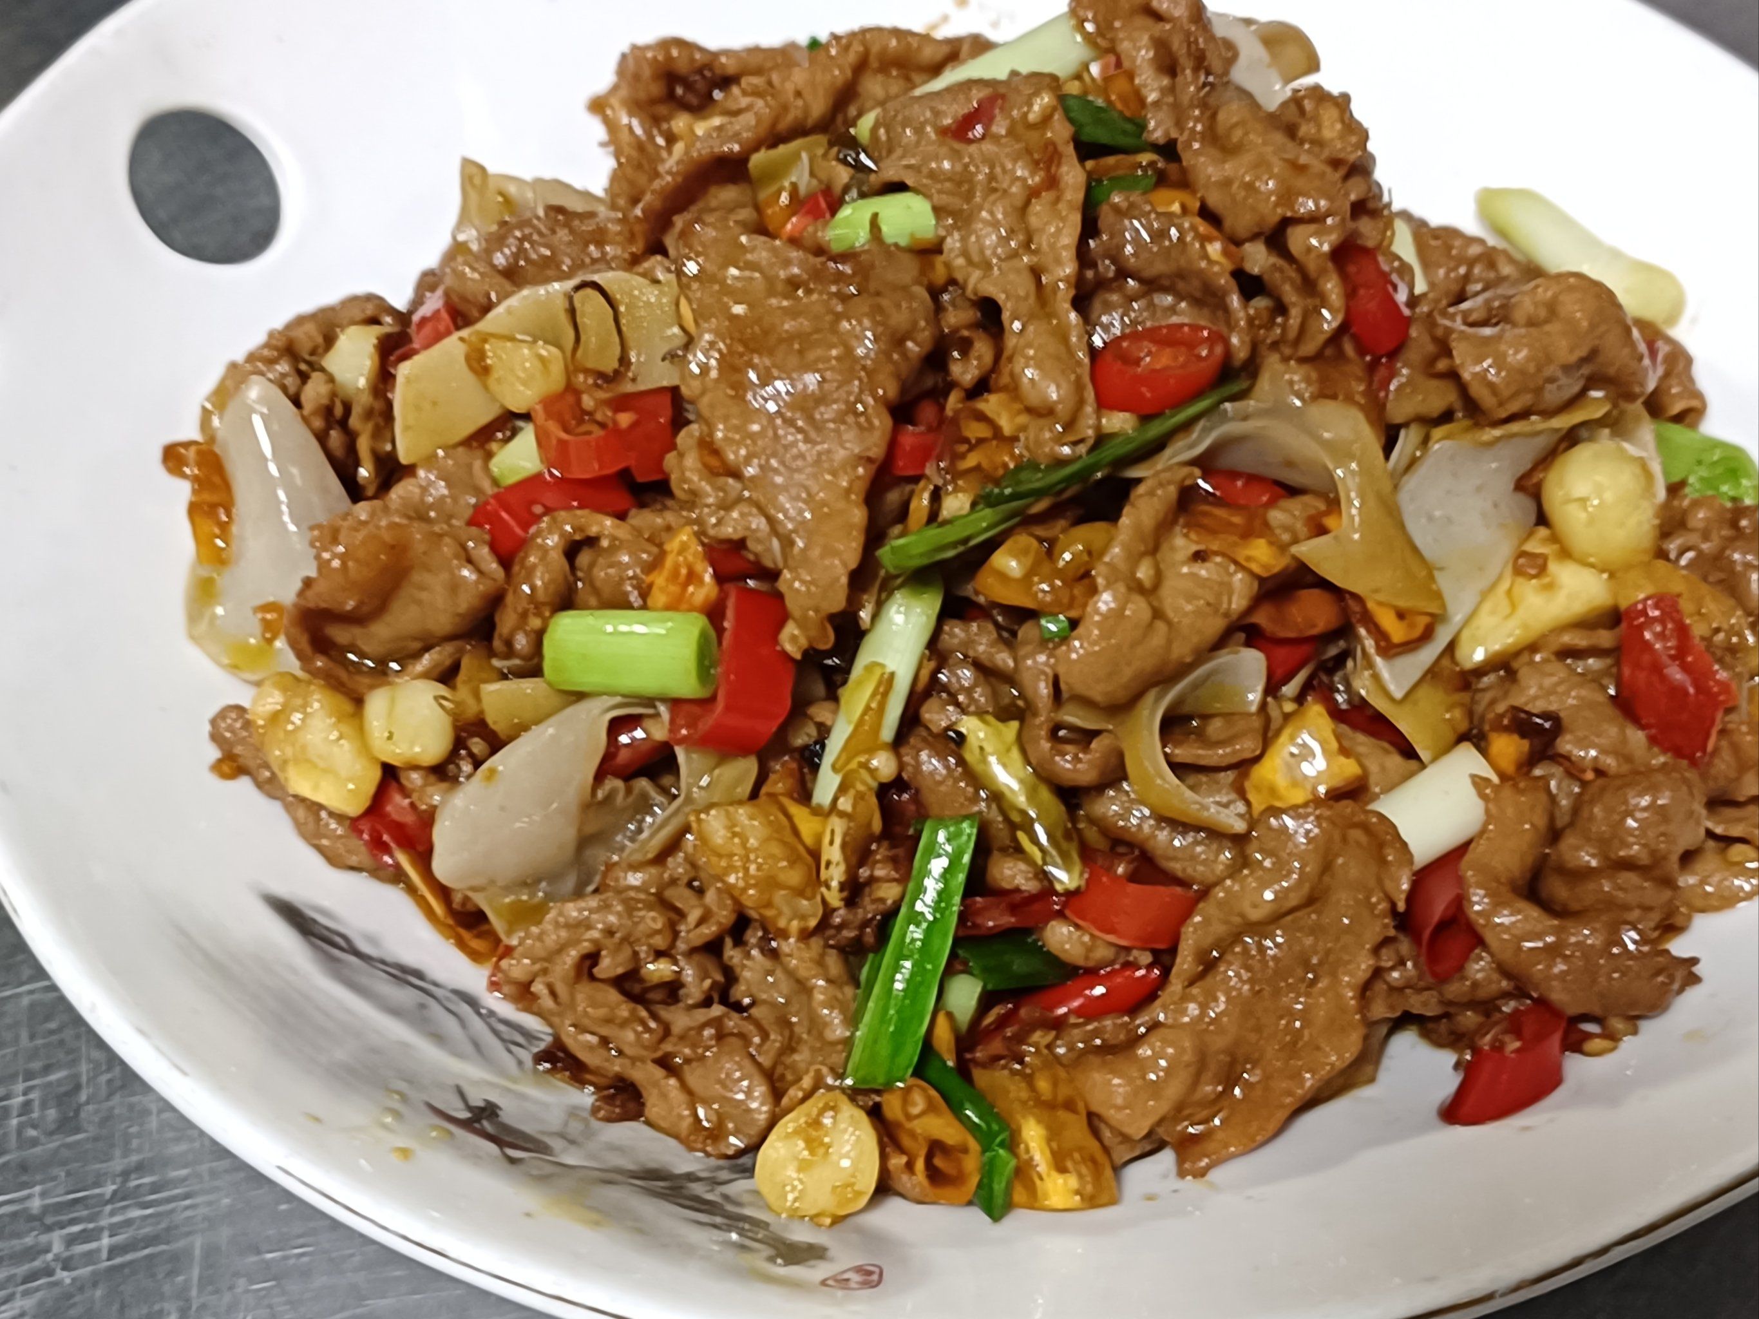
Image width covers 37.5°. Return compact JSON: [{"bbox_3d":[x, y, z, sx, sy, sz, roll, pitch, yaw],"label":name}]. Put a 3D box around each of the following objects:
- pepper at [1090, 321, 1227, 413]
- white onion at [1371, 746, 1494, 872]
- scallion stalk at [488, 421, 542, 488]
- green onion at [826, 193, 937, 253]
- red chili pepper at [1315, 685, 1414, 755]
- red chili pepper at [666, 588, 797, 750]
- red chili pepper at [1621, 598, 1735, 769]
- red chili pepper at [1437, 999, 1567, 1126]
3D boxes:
[{"bbox_3d":[0.040,-0.042,0.371,0.019,0.009,0.011,-2,50,-6],"label":"pepper"},{"bbox_3d":[0.075,0.021,0.355,0.021,0.011,0.011,-32,59,-27],"label":"white onion"},{"bbox_3d":[-0.051,-0.029,0.374,0.014,0.009,0.009,-28,58,-25],"label":"scallion stalk"},{"bbox_3d":[0.000,-0.064,0.382,0.017,0.009,0.011,2,50,-3],"label":"green onion"},{"bbox_3d":[0.072,0.009,0.385,0.017,0.008,0.009,30,67,10],"label":"red chili pepper"},{"bbox_3d":[-0.020,0.002,0.348,0.012,0.015,0.023,16,64,-37],"label":"red chili pepper"},{"bbox_3d":[0.117,0.003,0.380,0.014,0.006,0.023,-15,64,-11],"label":"red chili pepper"},{"bbox_3d":[0.089,0.058,0.367,0.021,0.012,0.013,-40,73,-13],"label":"red chili pepper"}]

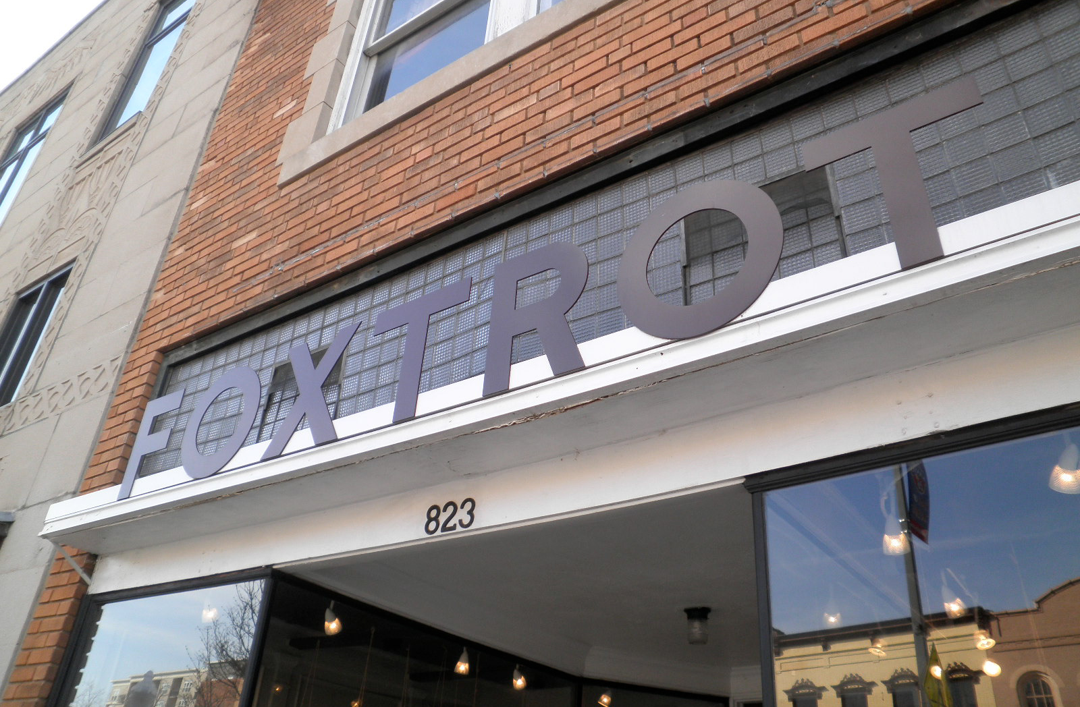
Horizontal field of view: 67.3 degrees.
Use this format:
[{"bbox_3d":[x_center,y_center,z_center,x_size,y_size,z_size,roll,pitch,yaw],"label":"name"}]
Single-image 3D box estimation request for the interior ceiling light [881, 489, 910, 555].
[{"bbox_3d":[0.960,0.457,2.225,0.076,0.178,0.076,-17,-37,31],"label":"interior ceiling light"}]

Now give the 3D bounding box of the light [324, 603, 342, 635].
[{"bbox_3d":[-0.894,1.160,3.542,0.074,0.128,0.074,-17,-37,31],"label":"light"}]

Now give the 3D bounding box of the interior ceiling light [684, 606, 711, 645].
[{"bbox_3d":[0.588,1.011,3.004,0.106,0.125,0.106,-17,-37,31],"label":"interior ceiling light"}]

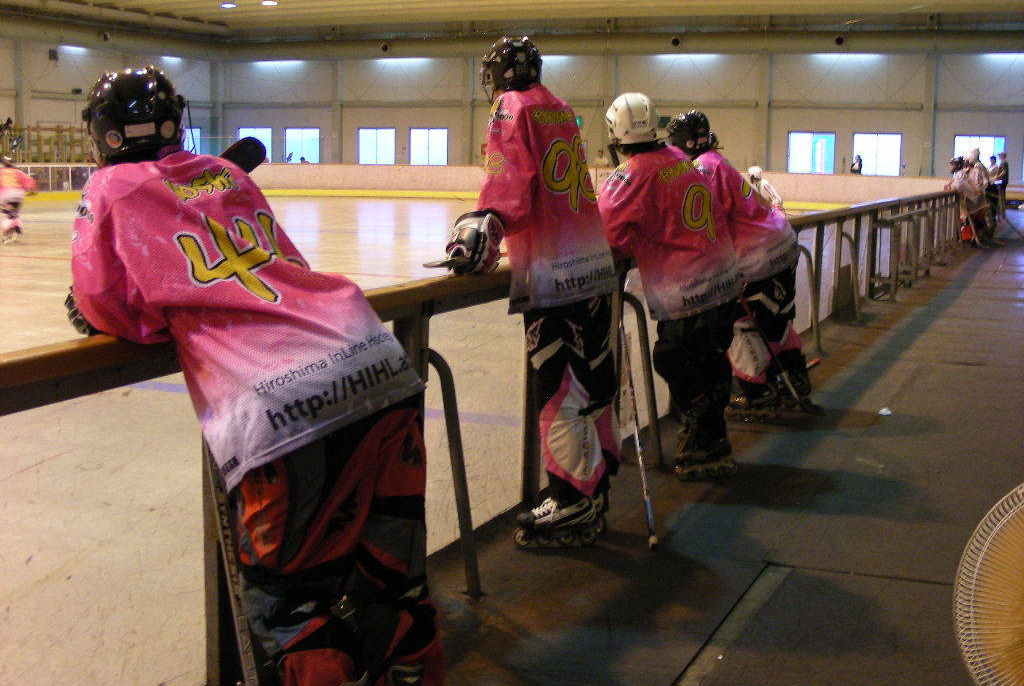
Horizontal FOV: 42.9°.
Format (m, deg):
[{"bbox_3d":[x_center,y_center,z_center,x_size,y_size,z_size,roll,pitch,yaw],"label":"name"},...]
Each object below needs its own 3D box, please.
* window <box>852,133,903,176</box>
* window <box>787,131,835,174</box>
[{"bbox_3d":[13.031,-6.707,46.372,1.720,1.500,0.120,4,9,23],"label":"window"},{"bbox_3d":[10.861,-6.911,47.282,1.720,1.500,0.120,4,9,23],"label":"window"}]

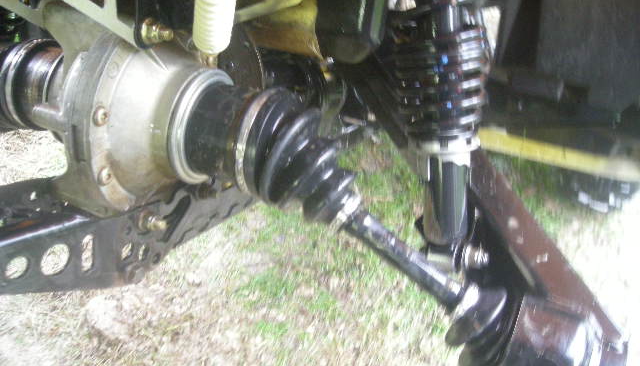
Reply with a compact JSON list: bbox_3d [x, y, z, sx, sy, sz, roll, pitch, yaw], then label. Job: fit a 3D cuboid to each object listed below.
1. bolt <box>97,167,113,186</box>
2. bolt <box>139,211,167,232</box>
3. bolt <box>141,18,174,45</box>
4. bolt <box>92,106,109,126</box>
[{"bbox_3d":[-0.188,-0.006,0.565,0.008,0.017,0.017,13,22,29],"label":"bolt"},{"bbox_3d":[-0.156,0.037,0.605,0.026,0.021,0.021,13,22,29],"label":"bolt"},{"bbox_3d":[-0.139,-0.128,0.555,0.028,0.022,0.022,13,22,29],"label":"bolt"},{"bbox_3d":[-0.187,-0.057,0.550,0.008,0.018,0.018,13,22,29],"label":"bolt"}]

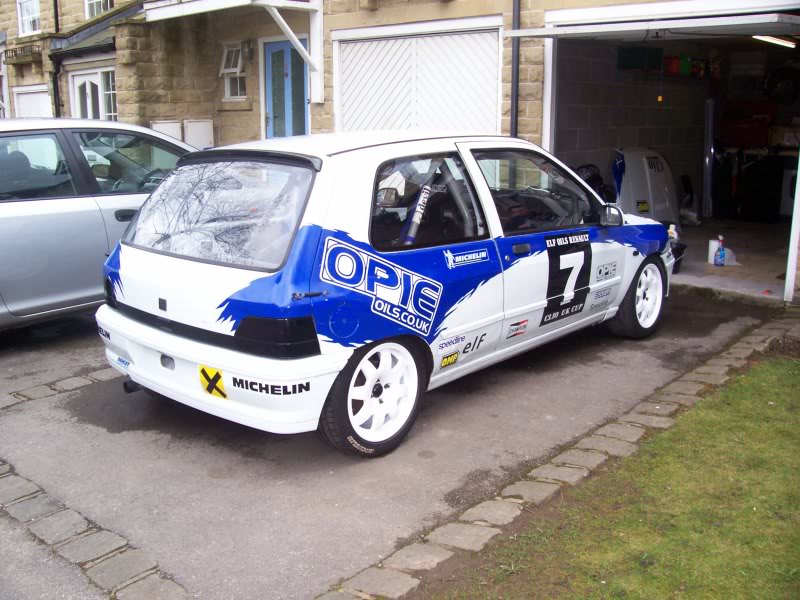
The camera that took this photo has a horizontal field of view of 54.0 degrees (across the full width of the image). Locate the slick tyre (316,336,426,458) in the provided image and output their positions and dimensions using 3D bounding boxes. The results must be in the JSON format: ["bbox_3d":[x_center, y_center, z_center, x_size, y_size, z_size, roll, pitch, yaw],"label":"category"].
[{"bbox_3d":[-0.127,0.369,3.293,0.190,0.570,0.570,10,16,42],"label":"slick tyre"}]

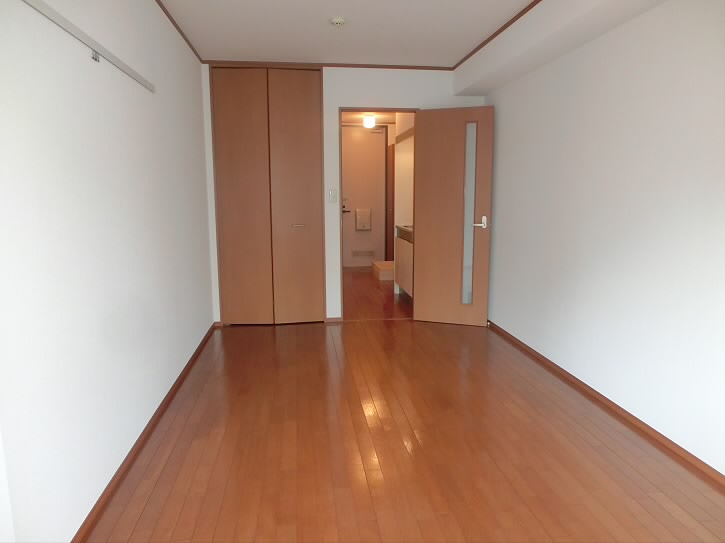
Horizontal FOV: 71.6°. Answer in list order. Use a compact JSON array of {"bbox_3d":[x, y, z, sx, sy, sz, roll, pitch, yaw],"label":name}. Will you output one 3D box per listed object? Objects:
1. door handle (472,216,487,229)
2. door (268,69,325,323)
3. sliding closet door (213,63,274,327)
[{"bbox_3d":[1.070,-0.445,4.576,0.123,0.114,0.060,3,9,18],"label":"door handle"},{"bbox_3d":[-0.611,-0.662,4.715,0.479,2.336,0.040,-2,9,-11],"label":"door"},{"bbox_3d":[-1.090,-0.651,4.659,0.493,2.336,0.040,-1,8,-3],"label":"sliding closet door"}]

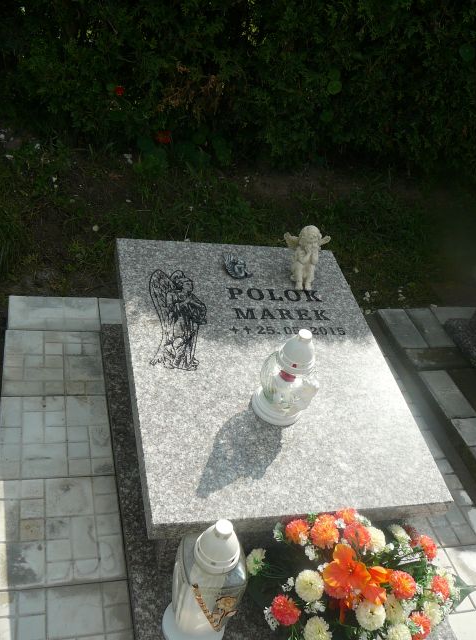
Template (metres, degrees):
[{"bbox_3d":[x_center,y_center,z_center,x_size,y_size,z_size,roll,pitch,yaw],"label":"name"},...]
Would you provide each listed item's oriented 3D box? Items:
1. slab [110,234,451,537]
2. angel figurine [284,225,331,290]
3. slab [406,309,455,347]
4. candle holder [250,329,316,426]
[{"bbox_3d":[0.057,0.097,1.531,0.622,0.048,0.821,1,44,-18],"label":"slab"},{"bbox_3d":[0.179,-0.174,1.710,0.115,0.155,0.085,1,44,-18],"label":"angel figurine"},{"bbox_3d":[0.636,0.045,2.178,0.103,0.050,0.203,3,37,-17],"label":"slab"},{"bbox_3d":[0.113,0.107,1.341,0.115,0.213,0.120,10,42,-9],"label":"candle holder"}]

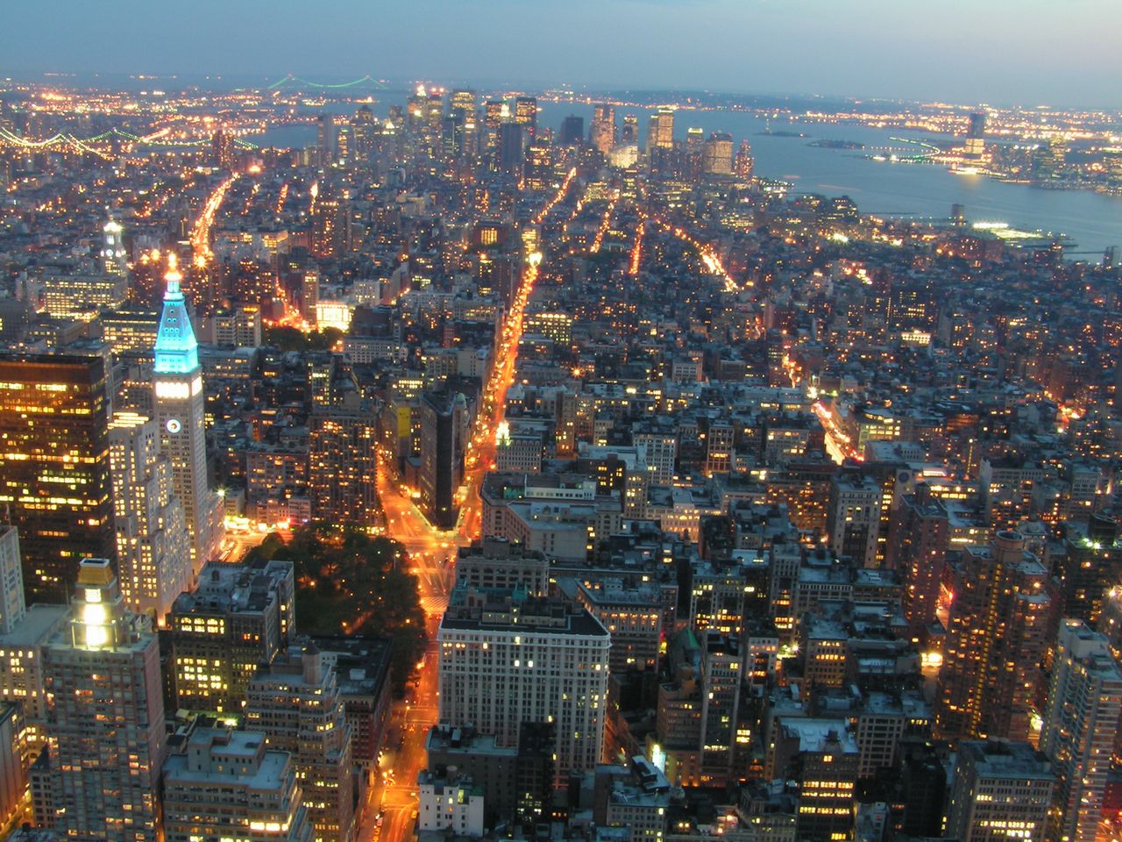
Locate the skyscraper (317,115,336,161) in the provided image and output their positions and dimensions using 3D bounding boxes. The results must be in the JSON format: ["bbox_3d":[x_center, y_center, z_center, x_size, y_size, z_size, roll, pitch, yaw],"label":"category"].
[{"bbox_3d":[-797.700,-951.400,4190.300,46.000,166.000,46.000,-11,20,-37],"label":"skyscraper"}]

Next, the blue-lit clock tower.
[{"bbox_3d":[-249.300,-4.900,806.000,26.000,211.000,25.000,2,16,0],"label":"blue-lit clock tower"}]

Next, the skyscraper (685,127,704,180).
[{"bbox_3d":[475.400,-955.500,4379.800,62.000,154.000,62.000,1,16,-3],"label":"skyscraper"}]

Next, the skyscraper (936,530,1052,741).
[{"bbox_3d":[213.900,111.900,615.700,41.000,119.000,38.000,2,16,0],"label":"skyscraper"}]

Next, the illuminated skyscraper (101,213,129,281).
[{"bbox_3d":[-558.110,-190.160,1539.140,28.000,141.000,28.000,2,16,1],"label":"illuminated skyscraper"}]

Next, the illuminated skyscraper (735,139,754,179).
[{"bbox_3d":[618.900,-869.600,4150.700,60.000,124.000,42.000,2,16,0],"label":"illuminated skyscraper"}]

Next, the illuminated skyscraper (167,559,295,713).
[{"bbox_3d":[-161.200,117.340,618.280,43.000,78.000,60.000,2,16,1],"label":"illuminated skyscraper"}]

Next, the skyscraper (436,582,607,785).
[{"bbox_3d":[-17.380,124.980,619.560,82.000,73.000,60.000,2,16,1],"label":"skyscraper"}]

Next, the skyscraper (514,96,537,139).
[{"bbox_3d":[-131.840,-1104.520,4690.030,75.000,228.000,52.000,1,16,-4],"label":"skyscraper"}]

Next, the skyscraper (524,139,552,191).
[{"bbox_3d":[-62.200,-723.000,3494.900,76.000,152.000,60.000,2,16,0],"label":"skyscraper"}]

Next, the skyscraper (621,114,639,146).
[{"bbox_3d":[268.200,-1084.100,4769.400,58.000,177.000,58.000,1,16,-3],"label":"skyscraper"}]

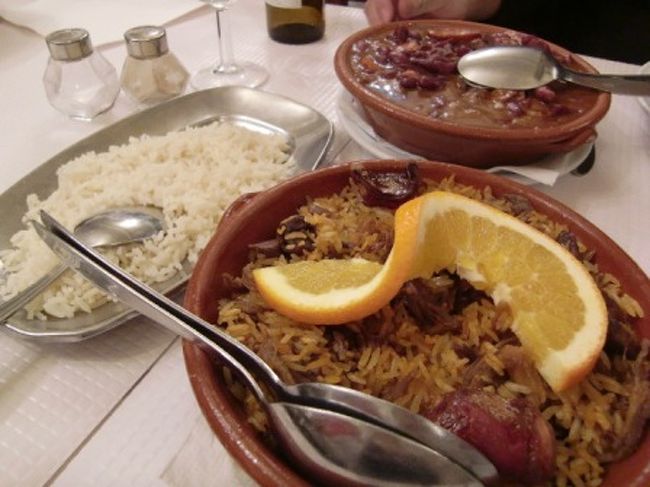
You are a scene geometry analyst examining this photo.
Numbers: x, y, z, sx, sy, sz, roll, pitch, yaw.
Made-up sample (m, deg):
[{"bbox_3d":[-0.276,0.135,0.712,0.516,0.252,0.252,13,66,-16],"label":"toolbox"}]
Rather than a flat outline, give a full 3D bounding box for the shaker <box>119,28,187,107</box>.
[{"bbox_3d":[-0.146,-0.151,0.447,0.060,0.063,0.060,4,43,0],"label":"shaker"}]

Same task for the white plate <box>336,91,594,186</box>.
[{"bbox_3d":[0.116,-0.110,0.448,0.214,0.021,0.214,2,43,-2],"label":"white plate"}]

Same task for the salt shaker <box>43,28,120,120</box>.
[{"bbox_3d":[-0.197,-0.136,0.423,0.063,0.067,0.063,4,43,0],"label":"salt shaker"}]

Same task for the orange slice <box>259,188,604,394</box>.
[{"bbox_3d":[0.046,0.011,0.236,0.154,0.042,0.075,12,44,9],"label":"orange slice"}]

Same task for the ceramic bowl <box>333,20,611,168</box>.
[{"bbox_3d":[0.114,-0.121,0.432,0.214,0.052,0.214,4,43,0],"label":"ceramic bowl"}]

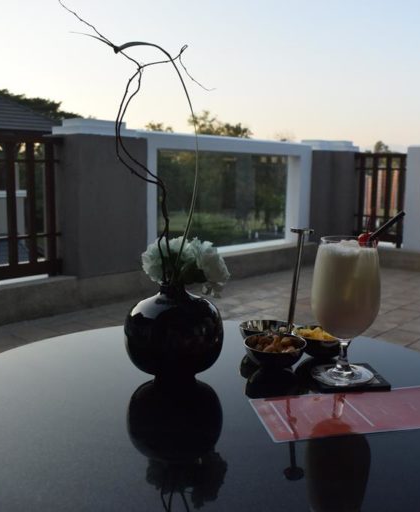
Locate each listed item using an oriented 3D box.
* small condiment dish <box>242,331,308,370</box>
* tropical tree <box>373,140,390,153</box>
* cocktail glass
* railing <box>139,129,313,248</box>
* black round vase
[{"bbox_3d":[0.091,0.136,0.793,0.085,0.031,0.085,0,8,0],"label":"small condiment dish"},{"bbox_3d":[25.308,-12.027,85.000,4.500,9.900,4.500,0,8,0],"label":"tropical tree"},{"bbox_3d":[0.173,0.066,0.730,0.087,0.174,0.087,0,8,0],"label":"cocktail glass"},{"bbox_3d":[0.235,-0.535,5.477,0.184,1.086,2.327,8,11,43],"label":"railing"},{"bbox_3d":[-0.046,0.098,0.740,0.127,0.118,0.127,0,8,0],"label":"black round vase"}]

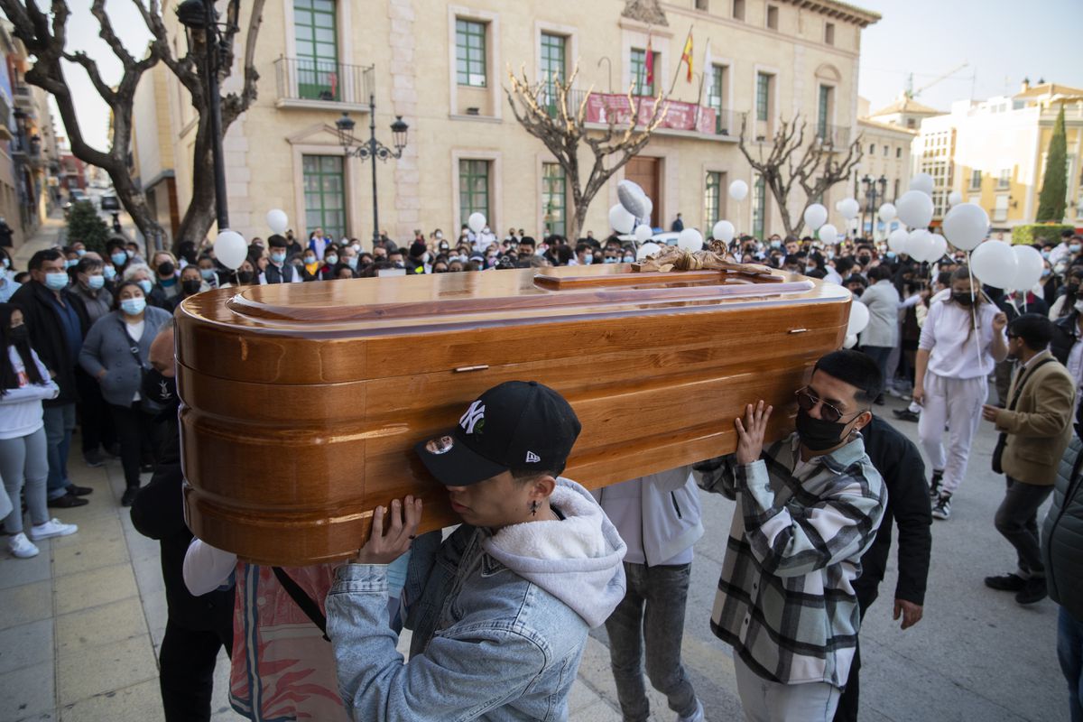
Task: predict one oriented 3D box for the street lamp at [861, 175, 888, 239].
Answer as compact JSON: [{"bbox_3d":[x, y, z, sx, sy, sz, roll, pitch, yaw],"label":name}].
[{"bbox_3d":[15.172,-6.396,33.191,1.480,4.460,0.470,-6,11,-27],"label":"street lamp"}]

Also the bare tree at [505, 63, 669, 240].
[{"bbox_3d":[0.987,-3.603,15.617,3.700,5.500,3.600,-8,12,-36],"label":"bare tree"}]

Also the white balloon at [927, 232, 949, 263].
[{"bbox_3d":[4.081,-1.172,7.500,0.275,0.310,0.275,-1,10,0],"label":"white balloon"}]

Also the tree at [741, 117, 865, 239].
[{"bbox_3d":[7.604,-4.623,21.341,3.900,5.400,3.800,-8,12,-36],"label":"tree"}]

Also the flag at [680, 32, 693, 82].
[{"bbox_3d":[4.456,-9.255,22.000,0.420,1.450,0.300,-7,12,-30],"label":"flag"}]

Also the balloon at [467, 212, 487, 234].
[{"bbox_3d":[-1.040,-2.232,11.631,0.285,0.320,0.285,-1,10,0],"label":"balloon"}]

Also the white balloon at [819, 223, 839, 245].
[{"bbox_3d":[4.099,-1.805,10.300,0.275,0.295,0.275,-1,10,0],"label":"white balloon"}]

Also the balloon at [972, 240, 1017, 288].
[{"bbox_3d":[2.781,-0.600,4.427,0.285,0.315,0.285,-17,9,3],"label":"balloon"}]

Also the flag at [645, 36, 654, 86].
[{"bbox_3d":[3.190,-8.841,21.300,0.320,1.420,0.300,-7,12,-30],"label":"flag"}]

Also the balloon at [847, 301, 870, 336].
[{"bbox_3d":[2.591,-0.356,5.999,0.285,0.320,0.285,-1,10,0],"label":"balloon"}]

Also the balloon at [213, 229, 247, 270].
[{"bbox_3d":[-2.584,-0.926,5.999,0.285,0.320,0.285,-1,10,0],"label":"balloon"}]

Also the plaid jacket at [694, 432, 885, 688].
[{"bbox_3d":[0.699,0.522,2.060,0.450,0.690,0.550,-7,12,-33],"label":"plaid jacket"}]

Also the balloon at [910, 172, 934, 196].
[{"bbox_3d":[4.449,-2.053,8.443,0.285,0.320,0.285,-1,10,0],"label":"balloon"}]

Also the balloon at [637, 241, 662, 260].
[{"bbox_3d":[1.180,-1.156,7.900,0.275,0.300,0.275,-1,10,0],"label":"balloon"}]

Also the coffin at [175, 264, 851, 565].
[{"bbox_3d":[0.125,-0.003,1.884,1.960,0.460,0.530,-7,19,-37],"label":"coffin"}]

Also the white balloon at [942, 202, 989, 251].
[{"bbox_3d":[2.651,-0.835,4.500,0.283,0.305,0.283,-1,10,0],"label":"white balloon"}]

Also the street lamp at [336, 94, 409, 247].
[{"bbox_3d":[-3.559,-3.242,15.726,1.500,4.858,0.450,-7,12,-30],"label":"street lamp"}]

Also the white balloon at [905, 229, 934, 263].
[{"bbox_3d":[3.783,-1.152,7.200,0.275,0.315,0.275,-1,10,0],"label":"white balloon"}]

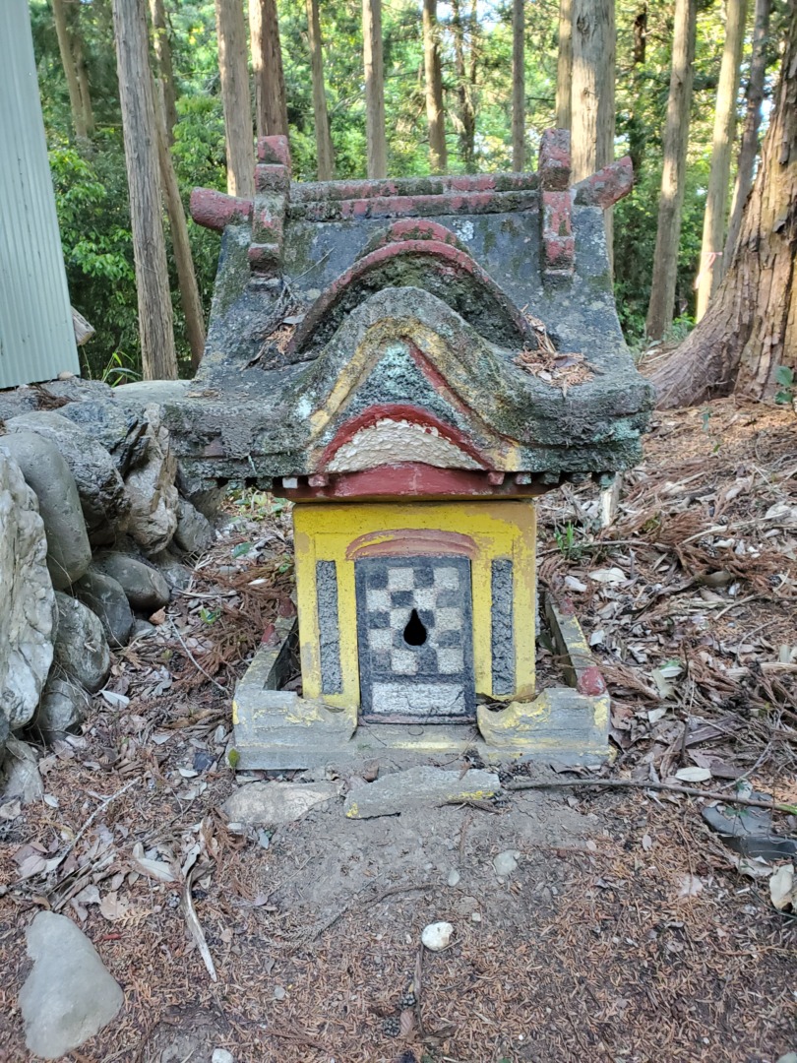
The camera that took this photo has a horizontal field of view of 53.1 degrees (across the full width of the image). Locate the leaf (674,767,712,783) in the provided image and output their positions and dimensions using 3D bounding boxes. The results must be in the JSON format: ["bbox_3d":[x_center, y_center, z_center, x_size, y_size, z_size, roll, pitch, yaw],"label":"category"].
[{"bbox_3d":[0.707,0.574,1.904,0.089,0.014,0.051,-2,21,-6],"label":"leaf"}]

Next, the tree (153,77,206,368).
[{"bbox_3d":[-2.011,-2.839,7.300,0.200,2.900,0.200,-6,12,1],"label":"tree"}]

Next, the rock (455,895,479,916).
[{"bbox_3d":[0.131,0.703,1.502,0.040,0.018,0.037,0,12,0],"label":"rock"}]

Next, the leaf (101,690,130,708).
[{"bbox_3d":[-0.827,0.478,2.327,0.122,0.015,0.038,17,32,29],"label":"leaf"}]

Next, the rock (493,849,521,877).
[{"bbox_3d":[0.218,0.672,1.621,0.051,0.025,0.047,0,12,0],"label":"rock"}]

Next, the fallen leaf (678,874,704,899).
[{"bbox_3d":[0.562,0.677,1.535,0.044,0.012,0.067,3,13,13],"label":"fallen leaf"}]

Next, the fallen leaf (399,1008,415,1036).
[{"bbox_3d":[0.014,0.778,1.274,0.019,0.010,0.048,0,12,1],"label":"fallen leaf"}]

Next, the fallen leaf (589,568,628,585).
[{"bbox_3d":[0.771,0.155,2.938,0.114,0.020,0.068,-5,35,-8],"label":"fallen leaf"}]

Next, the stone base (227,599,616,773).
[{"bbox_3d":[0.089,0.391,2.408,0.949,0.235,0.867,1,13,4],"label":"stone base"}]

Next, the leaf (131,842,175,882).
[{"bbox_3d":[-0.497,0.665,1.617,0.127,0.020,0.031,16,29,32],"label":"leaf"}]

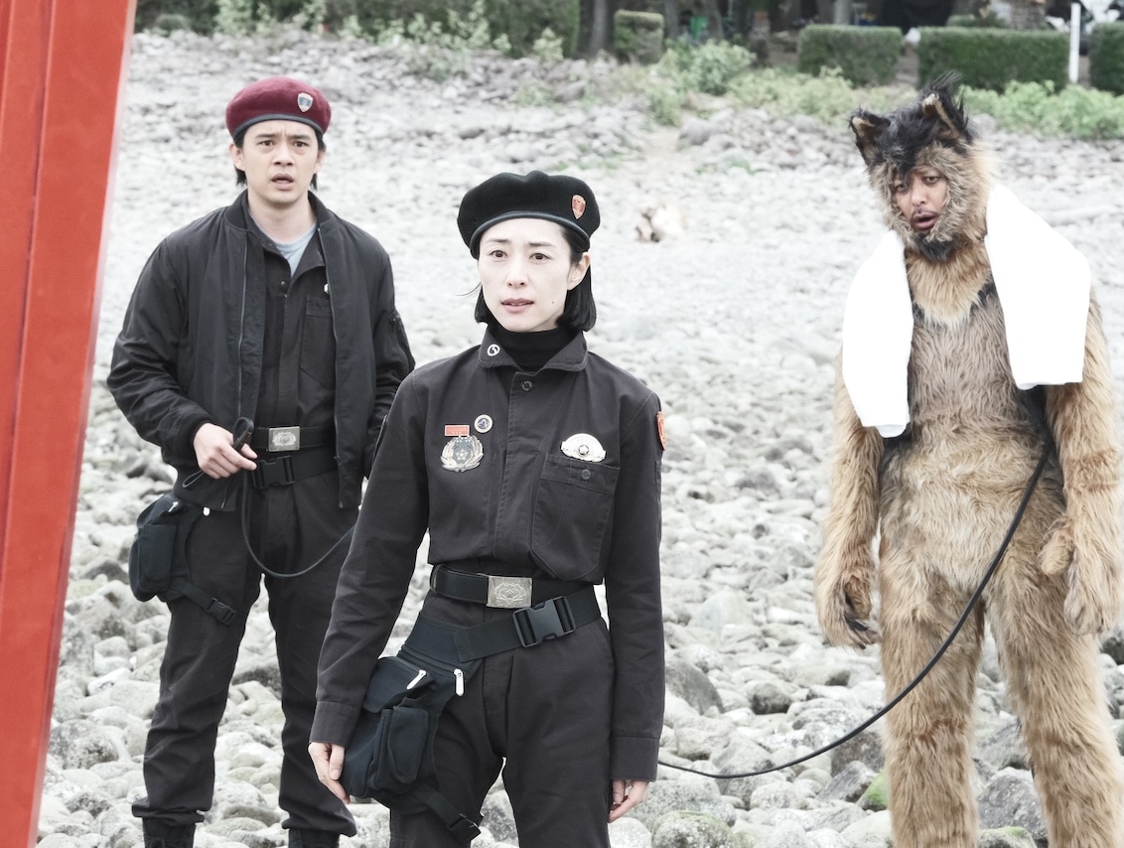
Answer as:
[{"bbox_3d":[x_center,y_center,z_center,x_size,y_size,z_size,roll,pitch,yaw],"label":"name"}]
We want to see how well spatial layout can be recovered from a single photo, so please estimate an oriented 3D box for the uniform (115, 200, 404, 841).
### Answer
[{"bbox_3d":[-0.605,0.181,13.800,0.580,1.280,0.380,0,3,-8],"label":"uniform"}]

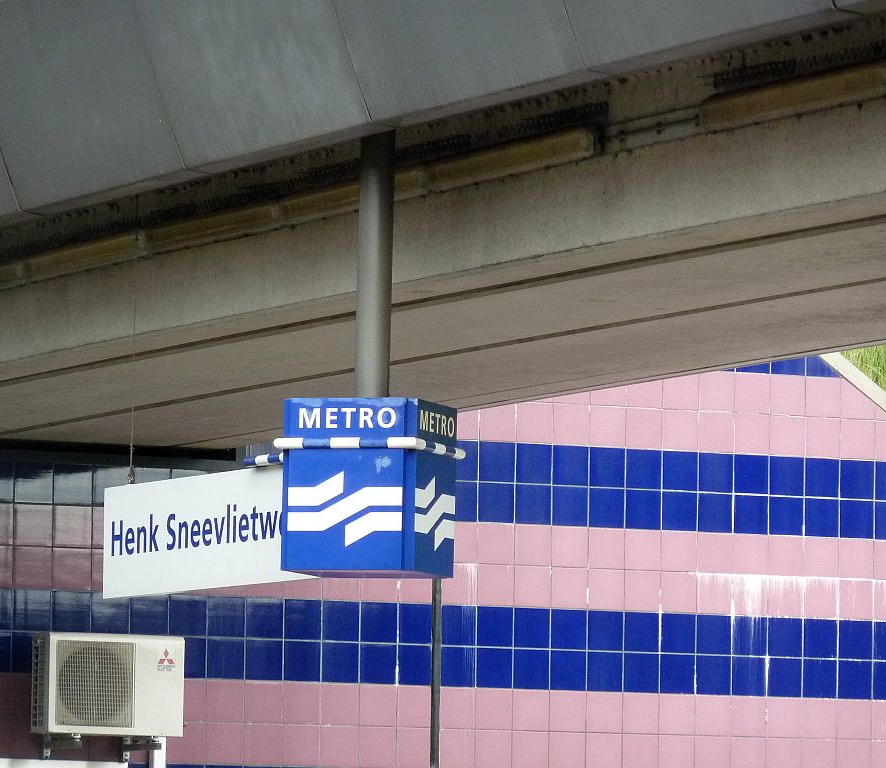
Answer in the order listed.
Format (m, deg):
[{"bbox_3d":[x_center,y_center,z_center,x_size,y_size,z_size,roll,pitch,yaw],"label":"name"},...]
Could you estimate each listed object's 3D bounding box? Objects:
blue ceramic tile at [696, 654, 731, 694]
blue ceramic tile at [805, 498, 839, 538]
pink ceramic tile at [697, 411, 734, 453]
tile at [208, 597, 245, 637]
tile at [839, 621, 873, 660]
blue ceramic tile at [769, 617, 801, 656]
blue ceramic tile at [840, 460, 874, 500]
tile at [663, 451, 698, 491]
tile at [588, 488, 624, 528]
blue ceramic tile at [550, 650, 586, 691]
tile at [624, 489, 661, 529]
[{"bbox_3d":[1.596,1.716,39.322,0.234,0.234,0.010,3,-5,-26],"label":"blue ceramic tile"},{"bbox_3d":[2.241,0.795,39.467,0.237,0.237,0.012,3,-5,-27],"label":"blue ceramic tile"},{"bbox_3d":[1.624,0.287,39.648,0.236,0.236,0.010,3,-5,-26],"label":"pink ceramic tile"},{"bbox_3d":[-1.236,1.325,37.941,0.234,0.234,0.010,3,-5,-26],"label":"tile"},{"bbox_3d":[2.446,1.520,39.521,0.237,0.237,0.012,3,-5,-27],"label":"tile"},{"bbox_3d":[2.031,1.506,39.622,0.230,0.230,0.012,3,-5,-26],"label":"blue ceramic tile"},{"bbox_3d":[2.420,0.563,38.979,0.233,0.230,0.012,3,-5,-27],"label":"blue ceramic tile"},{"bbox_3d":[1.385,0.510,39.043,0.237,0.237,0.012,3,-5,-27],"label":"tile"},{"bbox_3d":[0.952,0.724,38.803,0.237,0.237,0.012,3,-5,-27],"label":"tile"},{"bbox_3d":[0.720,1.647,38.243,0.227,0.223,0.010,3,-5,-26],"label":"blue ceramic tile"},{"bbox_3d":[1.172,0.739,39.183,0.234,0.234,0.010,3,-5,-26],"label":"tile"}]

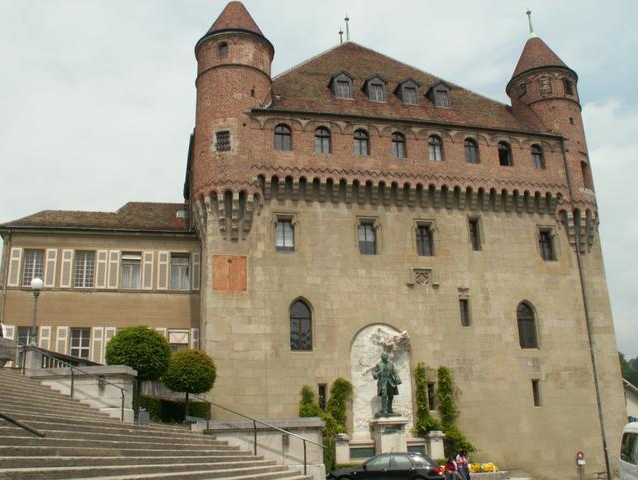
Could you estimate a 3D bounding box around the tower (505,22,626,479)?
[{"bbox_3d":[14.256,-0.323,37.887,4.400,26.700,4.400,2,-16,-15],"label":"tower"}]

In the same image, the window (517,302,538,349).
[{"bbox_3d":[10.243,4.229,31.973,0.974,2.346,0.250,2,-19,-13],"label":"window"}]

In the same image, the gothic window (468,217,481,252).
[{"bbox_3d":[8.606,-0.255,35.883,0.611,1.819,0.200,2,-16,-14],"label":"gothic window"}]

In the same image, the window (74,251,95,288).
[{"bbox_3d":[-12.298,1.536,34.002,0.995,2.072,0.150,2,-16,-14],"label":"window"}]

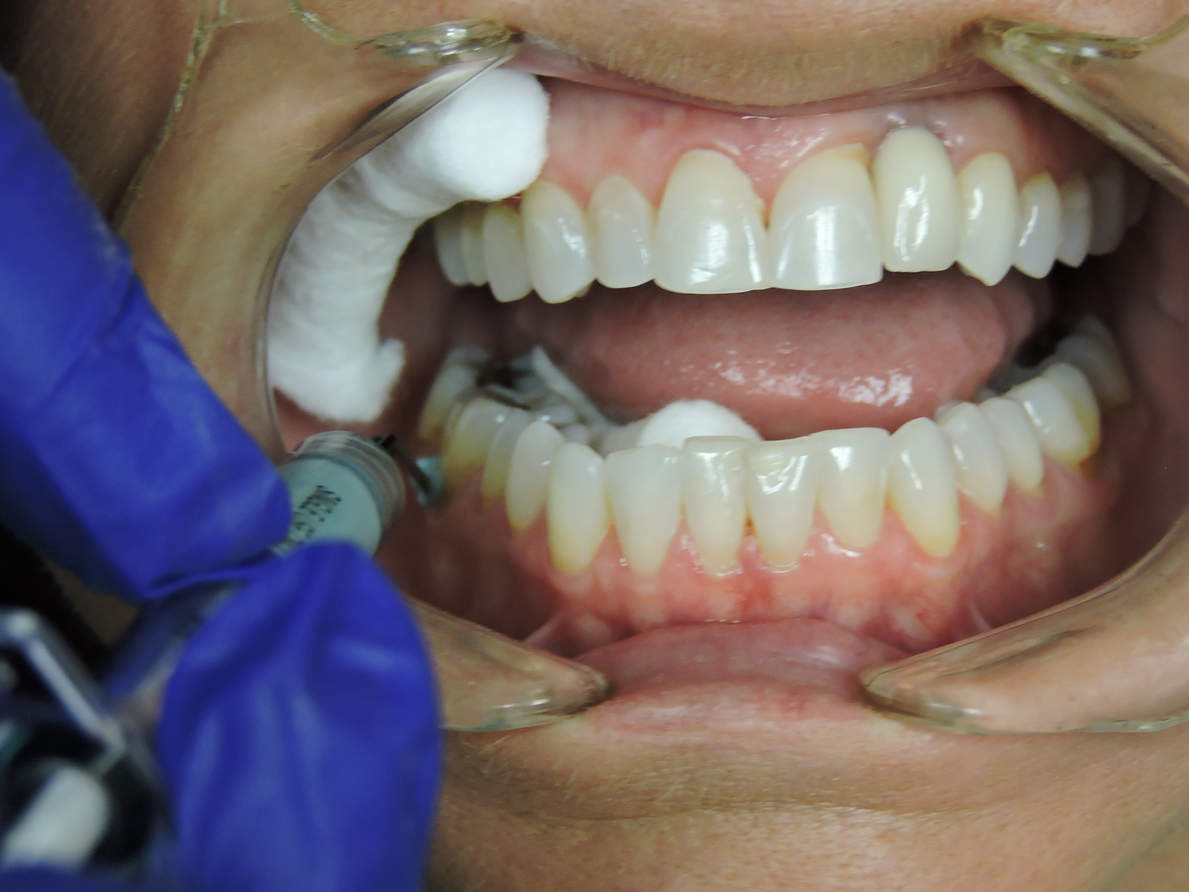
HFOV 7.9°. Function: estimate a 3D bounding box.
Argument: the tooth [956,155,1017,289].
[{"bbox_3d":[0.031,-0.018,0.688,0.007,0.011,0.007,-2,0,-38],"label":"tooth"}]

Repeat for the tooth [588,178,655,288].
[{"bbox_3d":[0.002,-0.017,0.684,0.006,0.009,0.006,-2,0,18],"label":"tooth"}]

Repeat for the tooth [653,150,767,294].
[{"bbox_3d":[0.009,-0.018,0.683,0.009,0.011,0.007,-2,0,6],"label":"tooth"}]

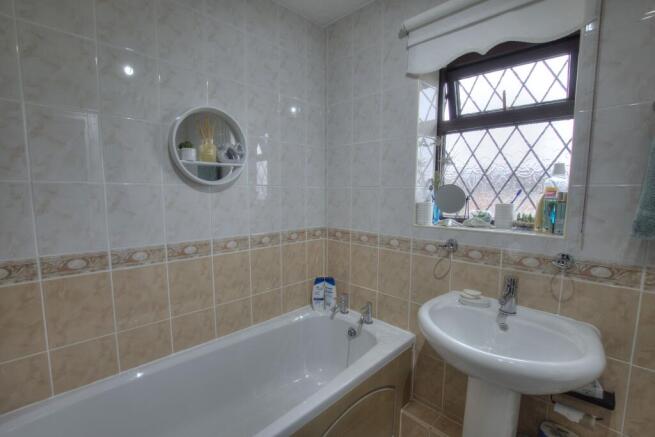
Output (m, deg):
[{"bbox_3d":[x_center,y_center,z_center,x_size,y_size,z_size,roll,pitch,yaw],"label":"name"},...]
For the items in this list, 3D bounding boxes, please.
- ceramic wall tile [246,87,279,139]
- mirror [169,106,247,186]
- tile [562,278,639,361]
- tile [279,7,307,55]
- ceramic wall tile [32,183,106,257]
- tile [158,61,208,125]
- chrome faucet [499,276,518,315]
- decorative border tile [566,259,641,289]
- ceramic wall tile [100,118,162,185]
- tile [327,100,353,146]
[{"bbox_3d":[-0.350,-0.571,1.504,0.198,0.258,0.010,-5,8,-42],"label":"ceramic wall tile"},{"bbox_3d":[-0.551,-0.334,1.301,0.347,0.347,0.075,-5,7,-42],"label":"mirror"},{"bbox_3d":[0.955,0.359,0.975,0.200,0.250,0.010,5,7,43],"label":"tile"},{"bbox_3d":[-0.198,-1.092,1.585,0.200,0.238,0.009,-5,7,-42],"label":"tile"},{"bbox_3d":[-0.955,0.003,1.025,0.200,0.262,0.010,-5,7,-42],"label":"ceramic wall tile"},{"bbox_3d":[-0.639,-0.540,1.218,0.196,0.257,0.009,-5,7,-42],"label":"tile"},{"bbox_3d":[0.680,0.297,1.027,0.050,0.135,0.115,5,7,42],"label":"chrome faucet"},{"bbox_3d":[0.951,0.186,0.951,0.200,0.077,0.009,5,7,43],"label":"decorative border tile"},{"bbox_3d":[-0.787,-0.269,1.111,0.196,0.257,0.009,-5,7,-42],"label":"ceramic wall tile"},{"bbox_3d":[0.073,-0.590,1.732,0.205,0.258,0.010,5,7,41],"label":"tile"}]

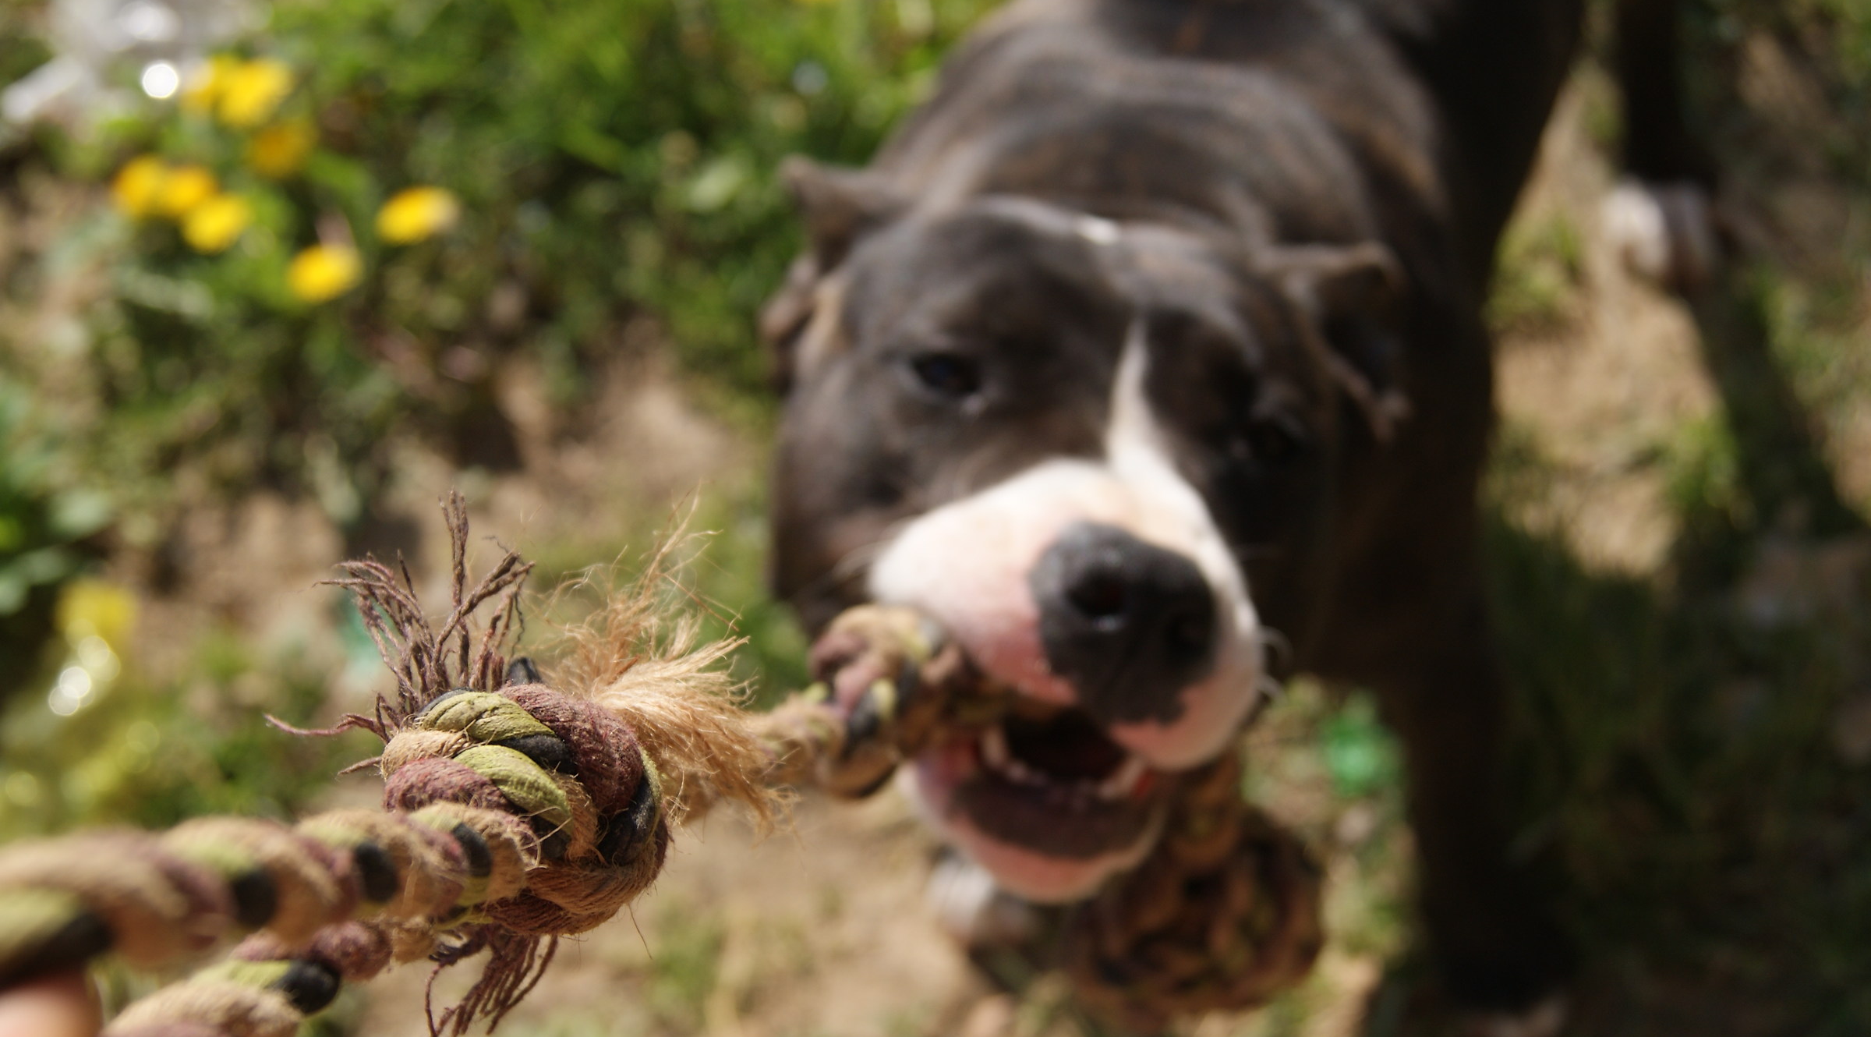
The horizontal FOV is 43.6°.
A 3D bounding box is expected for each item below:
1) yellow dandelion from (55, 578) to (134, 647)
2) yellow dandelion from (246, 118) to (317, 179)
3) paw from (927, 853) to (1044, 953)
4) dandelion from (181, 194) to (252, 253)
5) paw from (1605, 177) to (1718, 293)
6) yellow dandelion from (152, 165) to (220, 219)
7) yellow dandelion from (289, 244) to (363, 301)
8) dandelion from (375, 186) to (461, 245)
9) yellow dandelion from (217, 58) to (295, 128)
[{"bbox_3d":[-0.394,0.044,1.097,0.034,0.022,0.034,0,46,0],"label":"yellow dandelion"},{"bbox_3d":[-0.371,-0.210,1.329,0.036,0.022,0.036,0,46,0],"label":"yellow dandelion"},{"bbox_3d":[0.024,0.162,1.014,0.060,0.050,0.078,13,47,12],"label":"paw"},{"bbox_3d":[-0.394,-0.161,1.282,0.035,0.022,0.035,0,46,0],"label":"dandelion"},{"bbox_3d":[0.412,-0.161,1.326,0.058,0.050,0.075,19,49,17],"label":"paw"},{"bbox_3d":[-0.416,-0.182,1.302,0.033,0.022,0.033,0,46,0],"label":"yellow dandelion"},{"bbox_3d":[-0.327,-0.131,1.253,0.037,0.022,0.037,0,46,0],"label":"yellow dandelion"},{"bbox_3d":[-0.284,-0.166,1.286,0.040,0.022,0.040,0,46,0],"label":"dandelion"},{"bbox_3d":[-0.396,-0.248,1.365,0.040,0.022,0.040,0,46,0],"label":"yellow dandelion"}]

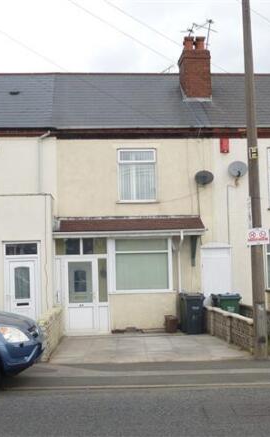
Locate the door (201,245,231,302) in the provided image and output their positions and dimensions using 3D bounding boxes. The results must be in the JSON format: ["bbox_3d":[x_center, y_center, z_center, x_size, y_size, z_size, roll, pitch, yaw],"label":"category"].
[{"bbox_3d":[2.264,1.874,17.683,0.855,2.250,0.100,-1,-4,-5],"label":"door"}]

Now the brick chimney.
[{"bbox_3d":[1.886,-4.668,20.130,0.845,2.142,1.120,-1,-4,-5],"label":"brick chimney"}]

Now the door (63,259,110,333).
[{"bbox_3d":[-1.265,2.084,17.129,1.213,2.047,0.100,-1,-4,-5],"label":"door"}]

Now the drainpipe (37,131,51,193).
[{"bbox_3d":[-2.453,-1.420,17.351,0.343,1.895,0.180,-1,-4,-5],"label":"drainpipe"}]

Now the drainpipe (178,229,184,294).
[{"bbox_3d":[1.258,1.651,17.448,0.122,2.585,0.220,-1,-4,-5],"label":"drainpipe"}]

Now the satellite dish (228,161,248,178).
[{"bbox_3d":[2.825,-1.320,17.728,0.554,0.470,0.350,-2,-4,3],"label":"satellite dish"}]

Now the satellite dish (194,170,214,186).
[{"bbox_3d":[1.942,-1.131,17.857,0.510,0.430,0.420,-2,-4,5],"label":"satellite dish"}]

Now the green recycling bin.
[{"bbox_3d":[2.465,2.528,16.932,0.580,1.070,0.740,-1,-4,-5],"label":"green recycling bin"}]

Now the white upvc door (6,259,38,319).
[{"bbox_3d":[-2.890,2.013,16.442,0.812,1.990,0.100,-1,-4,-5],"label":"white upvc door"}]

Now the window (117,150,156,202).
[{"bbox_3d":[0.069,-1.214,18.035,1.075,1.509,0.100,-1,-4,-5],"label":"window"}]

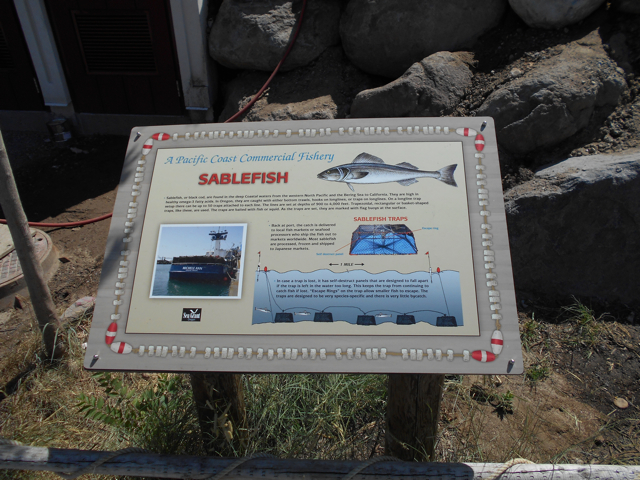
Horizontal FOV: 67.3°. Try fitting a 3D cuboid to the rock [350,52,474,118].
[{"bbox_3d":[0.720,-1.170,3.780,0.920,0.500,0.600,6,31,10],"label":"rock"}]

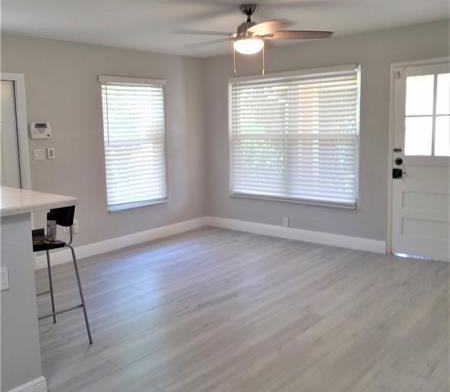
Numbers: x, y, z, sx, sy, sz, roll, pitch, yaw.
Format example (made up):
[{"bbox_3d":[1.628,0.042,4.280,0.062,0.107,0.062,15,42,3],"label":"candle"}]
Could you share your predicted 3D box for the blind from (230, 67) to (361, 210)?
[{"bbox_3d":[0.798,-0.720,5.773,1.910,1.590,0.110,6,10,40],"label":"blind"}]

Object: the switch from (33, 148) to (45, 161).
[{"bbox_3d":[-1.948,-0.430,4.731,0.015,0.117,0.115,6,10,40],"label":"switch"}]

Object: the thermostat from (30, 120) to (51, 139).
[{"bbox_3d":[-1.925,-0.683,4.713,0.035,0.165,0.190,6,10,40],"label":"thermostat"}]

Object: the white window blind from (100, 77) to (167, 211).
[{"bbox_3d":[-1.098,-0.662,5.669,0.080,1.600,0.970,6,10,40],"label":"white window blind"}]

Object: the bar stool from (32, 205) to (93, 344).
[{"bbox_3d":[-1.269,0.527,3.003,0.510,0.980,0.500,6,10,40],"label":"bar stool"}]

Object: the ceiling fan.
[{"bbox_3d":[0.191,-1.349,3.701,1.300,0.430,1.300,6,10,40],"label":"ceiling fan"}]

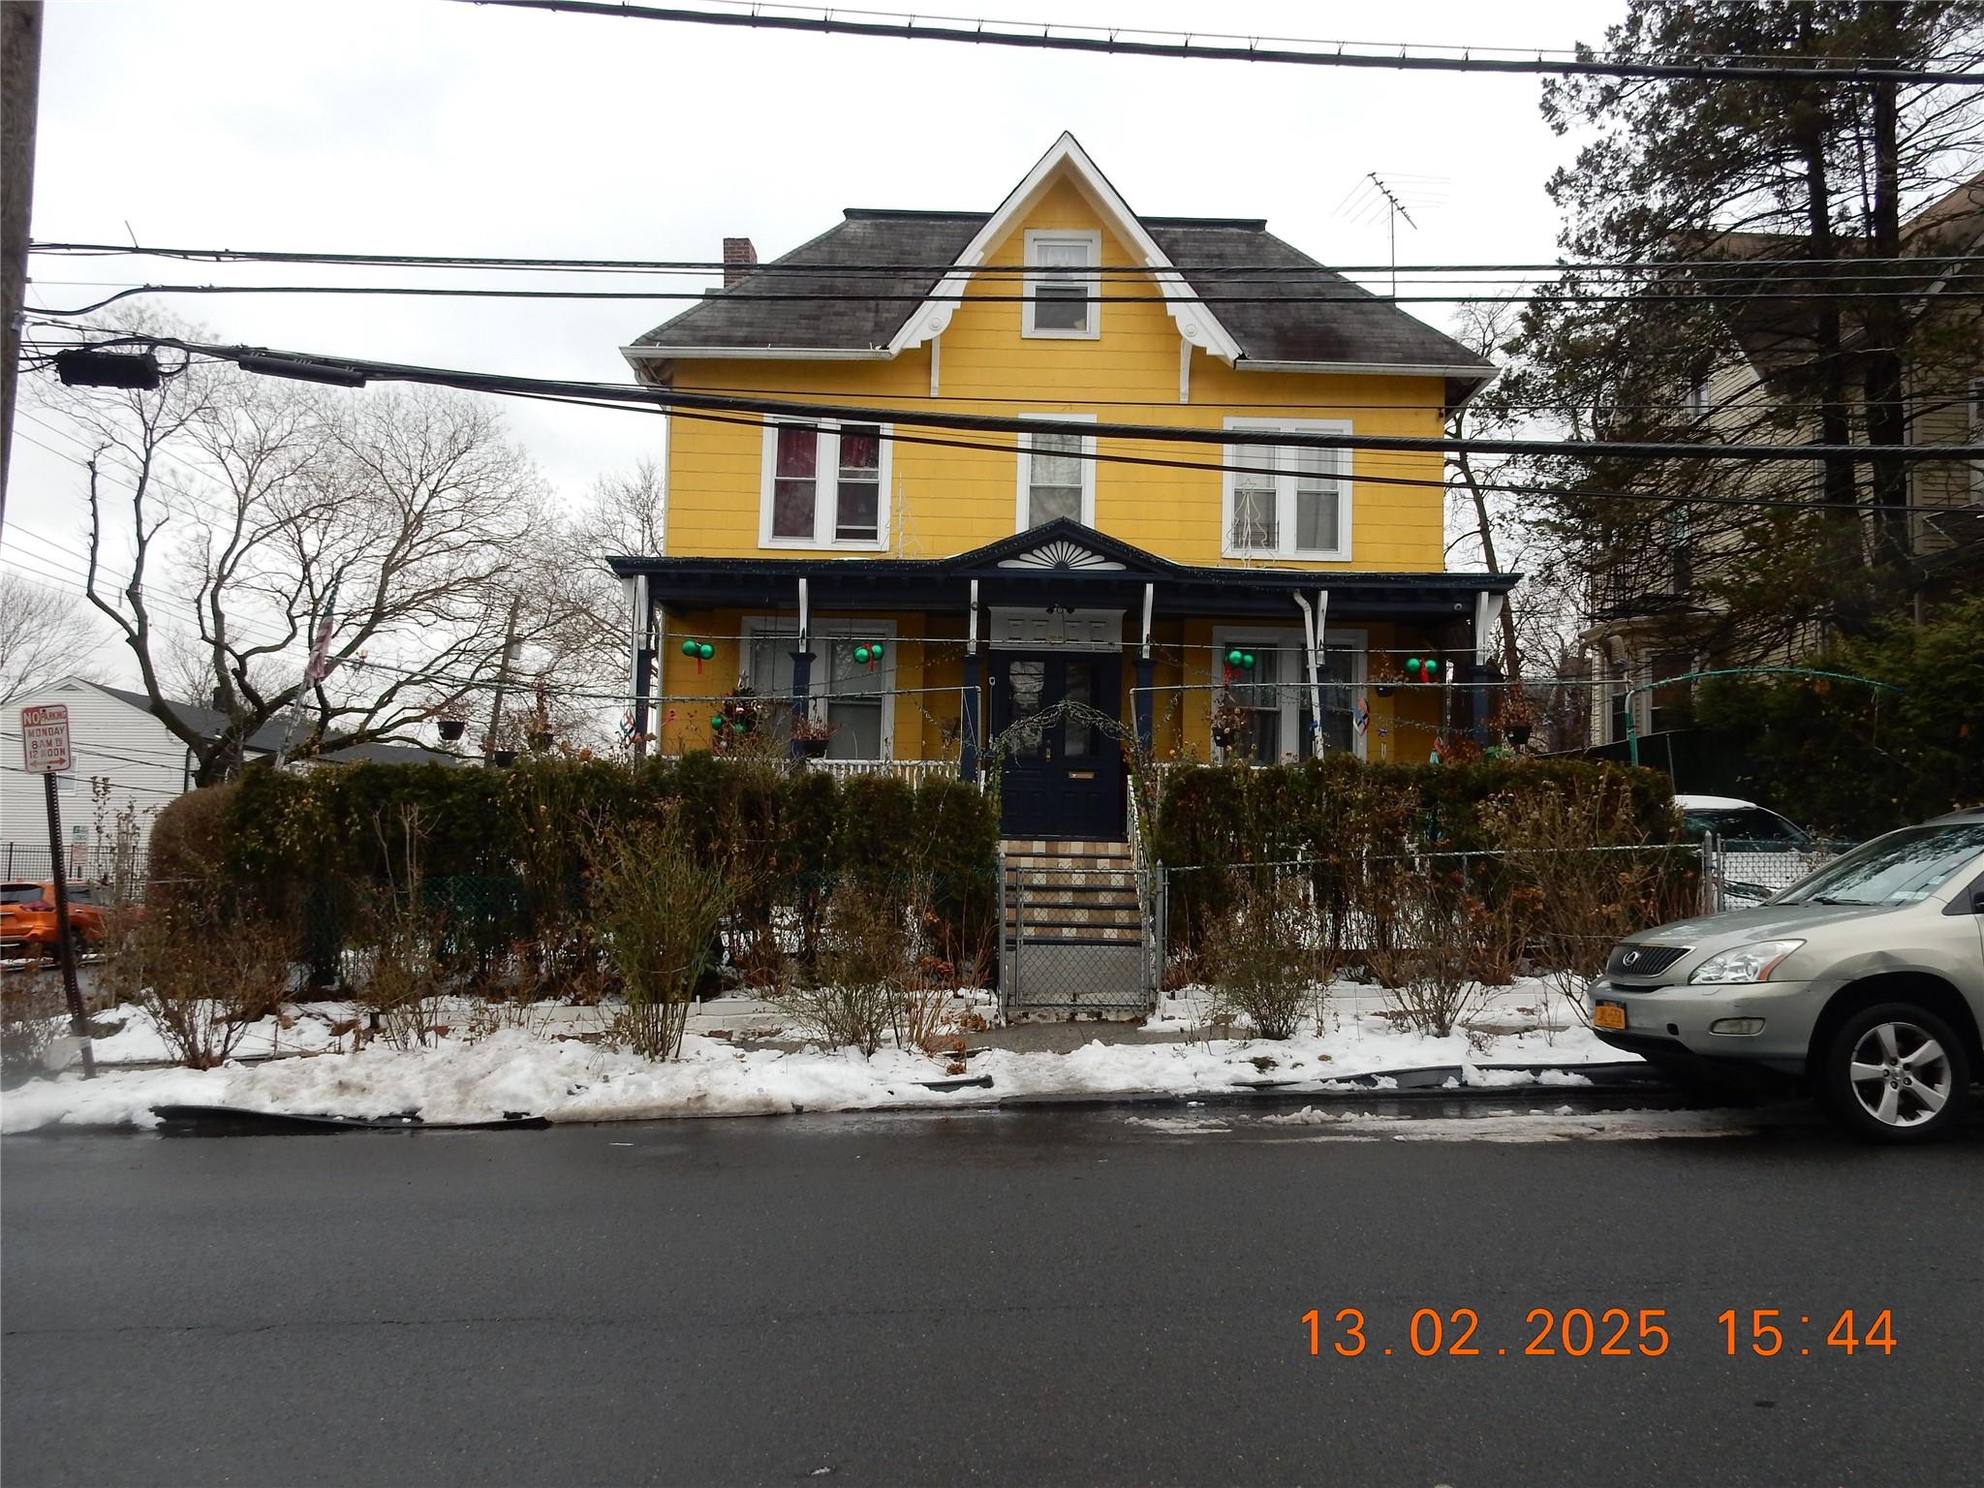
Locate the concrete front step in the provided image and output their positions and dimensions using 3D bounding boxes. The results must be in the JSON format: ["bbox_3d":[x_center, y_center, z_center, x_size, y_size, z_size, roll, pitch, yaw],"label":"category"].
[{"bbox_3d":[0.893,1.272,17.268,1.520,0.200,0.350,1,-3,-1],"label":"concrete front step"}]

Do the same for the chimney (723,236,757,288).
[{"bbox_3d":[-4.123,-7.757,23.488,0.420,0.850,0.720,1,-3,-1],"label":"chimney"}]

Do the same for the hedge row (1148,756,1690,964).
[{"bbox_3d":[3.382,0.977,11.601,4.100,1.620,0.950,1,-3,-1],"label":"hedge row"}]

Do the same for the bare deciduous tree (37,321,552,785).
[{"bbox_3d":[-8.307,-0.957,17.187,6.100,7.800,5.800,1,-3,-1],"label":"bare deciduous tree"}]

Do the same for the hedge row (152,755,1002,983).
[{"bbox_3d":[-3.231,1.034,11.579,6.550,1.700,0.950,1,-3,-1],"label":"hedge row"}]

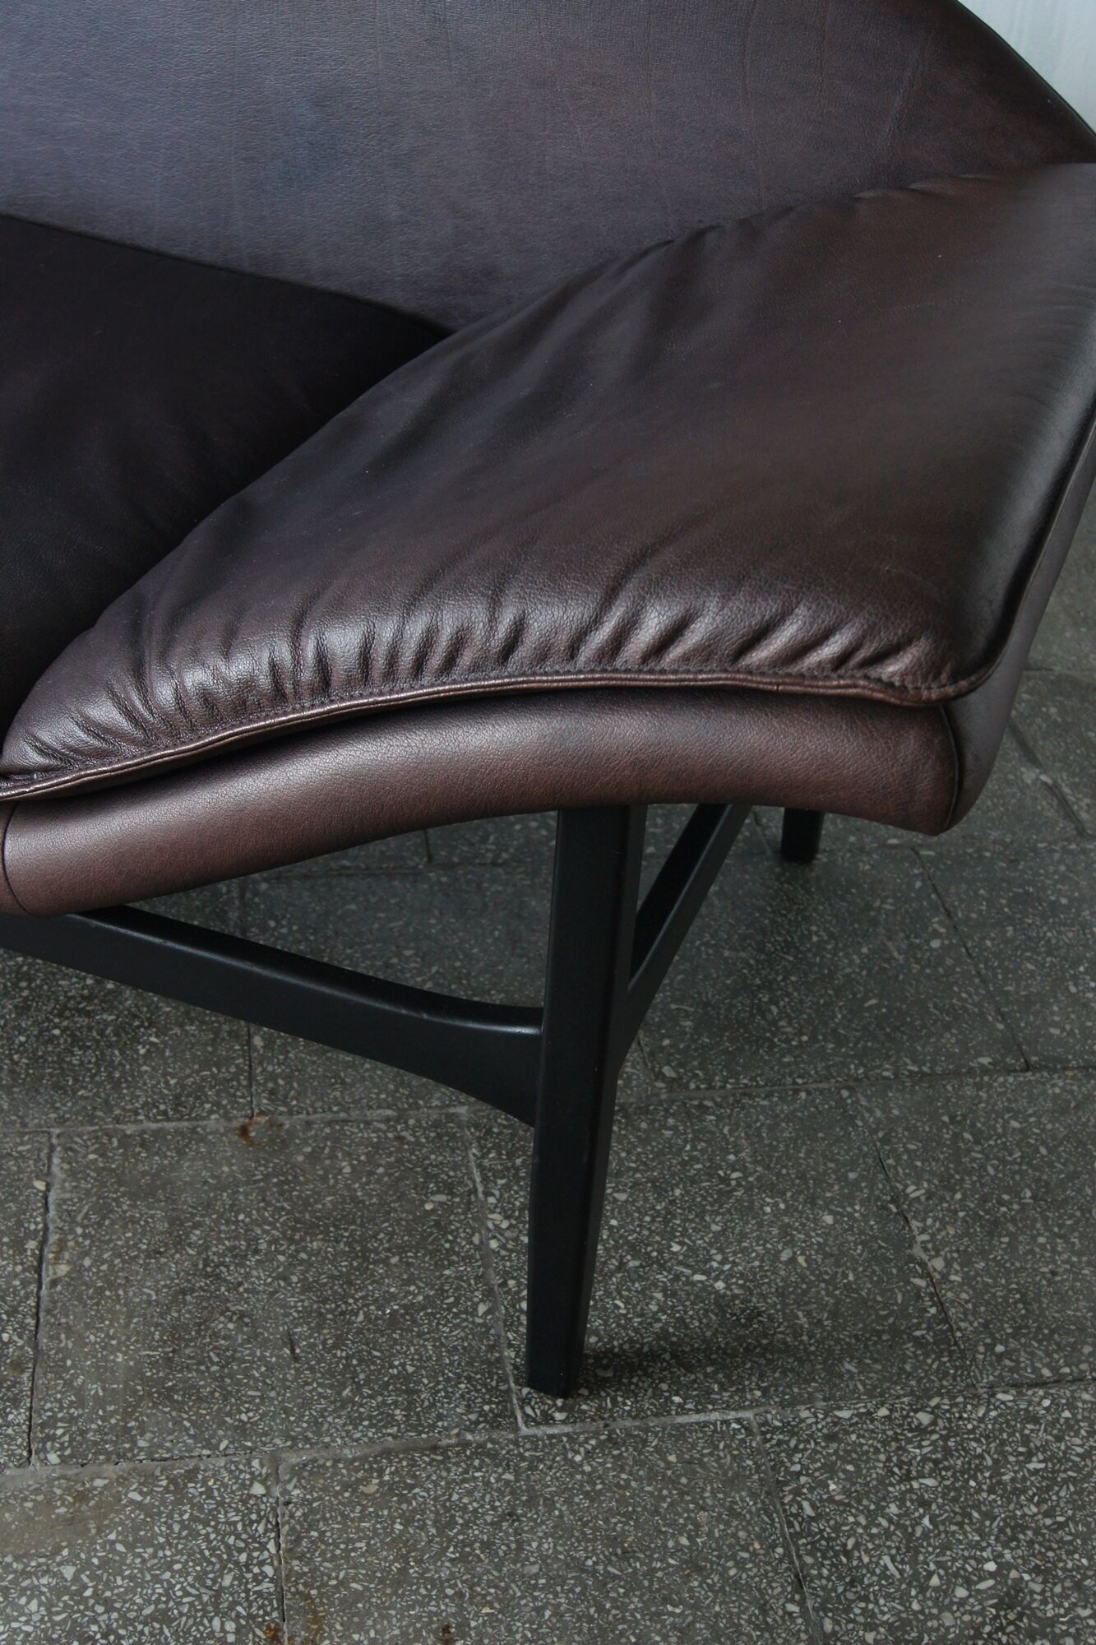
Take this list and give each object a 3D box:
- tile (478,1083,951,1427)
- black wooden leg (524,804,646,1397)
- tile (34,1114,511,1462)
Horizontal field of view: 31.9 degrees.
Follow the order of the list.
[{"bbox_3d":[0.090,0.250,1.122,0.248,0.020,0.248,-2,35,-9],"label":"tile"},{"bbox_3d":[0.011,0.144,0.919,0.031,0.376,0.034,13,36,13],"label":"black wooden leg"},{"bbox_3d":[-0.157,0.261,1.083,0.248,0.020,0.248,-2,35,-9],"label":"tile"}]

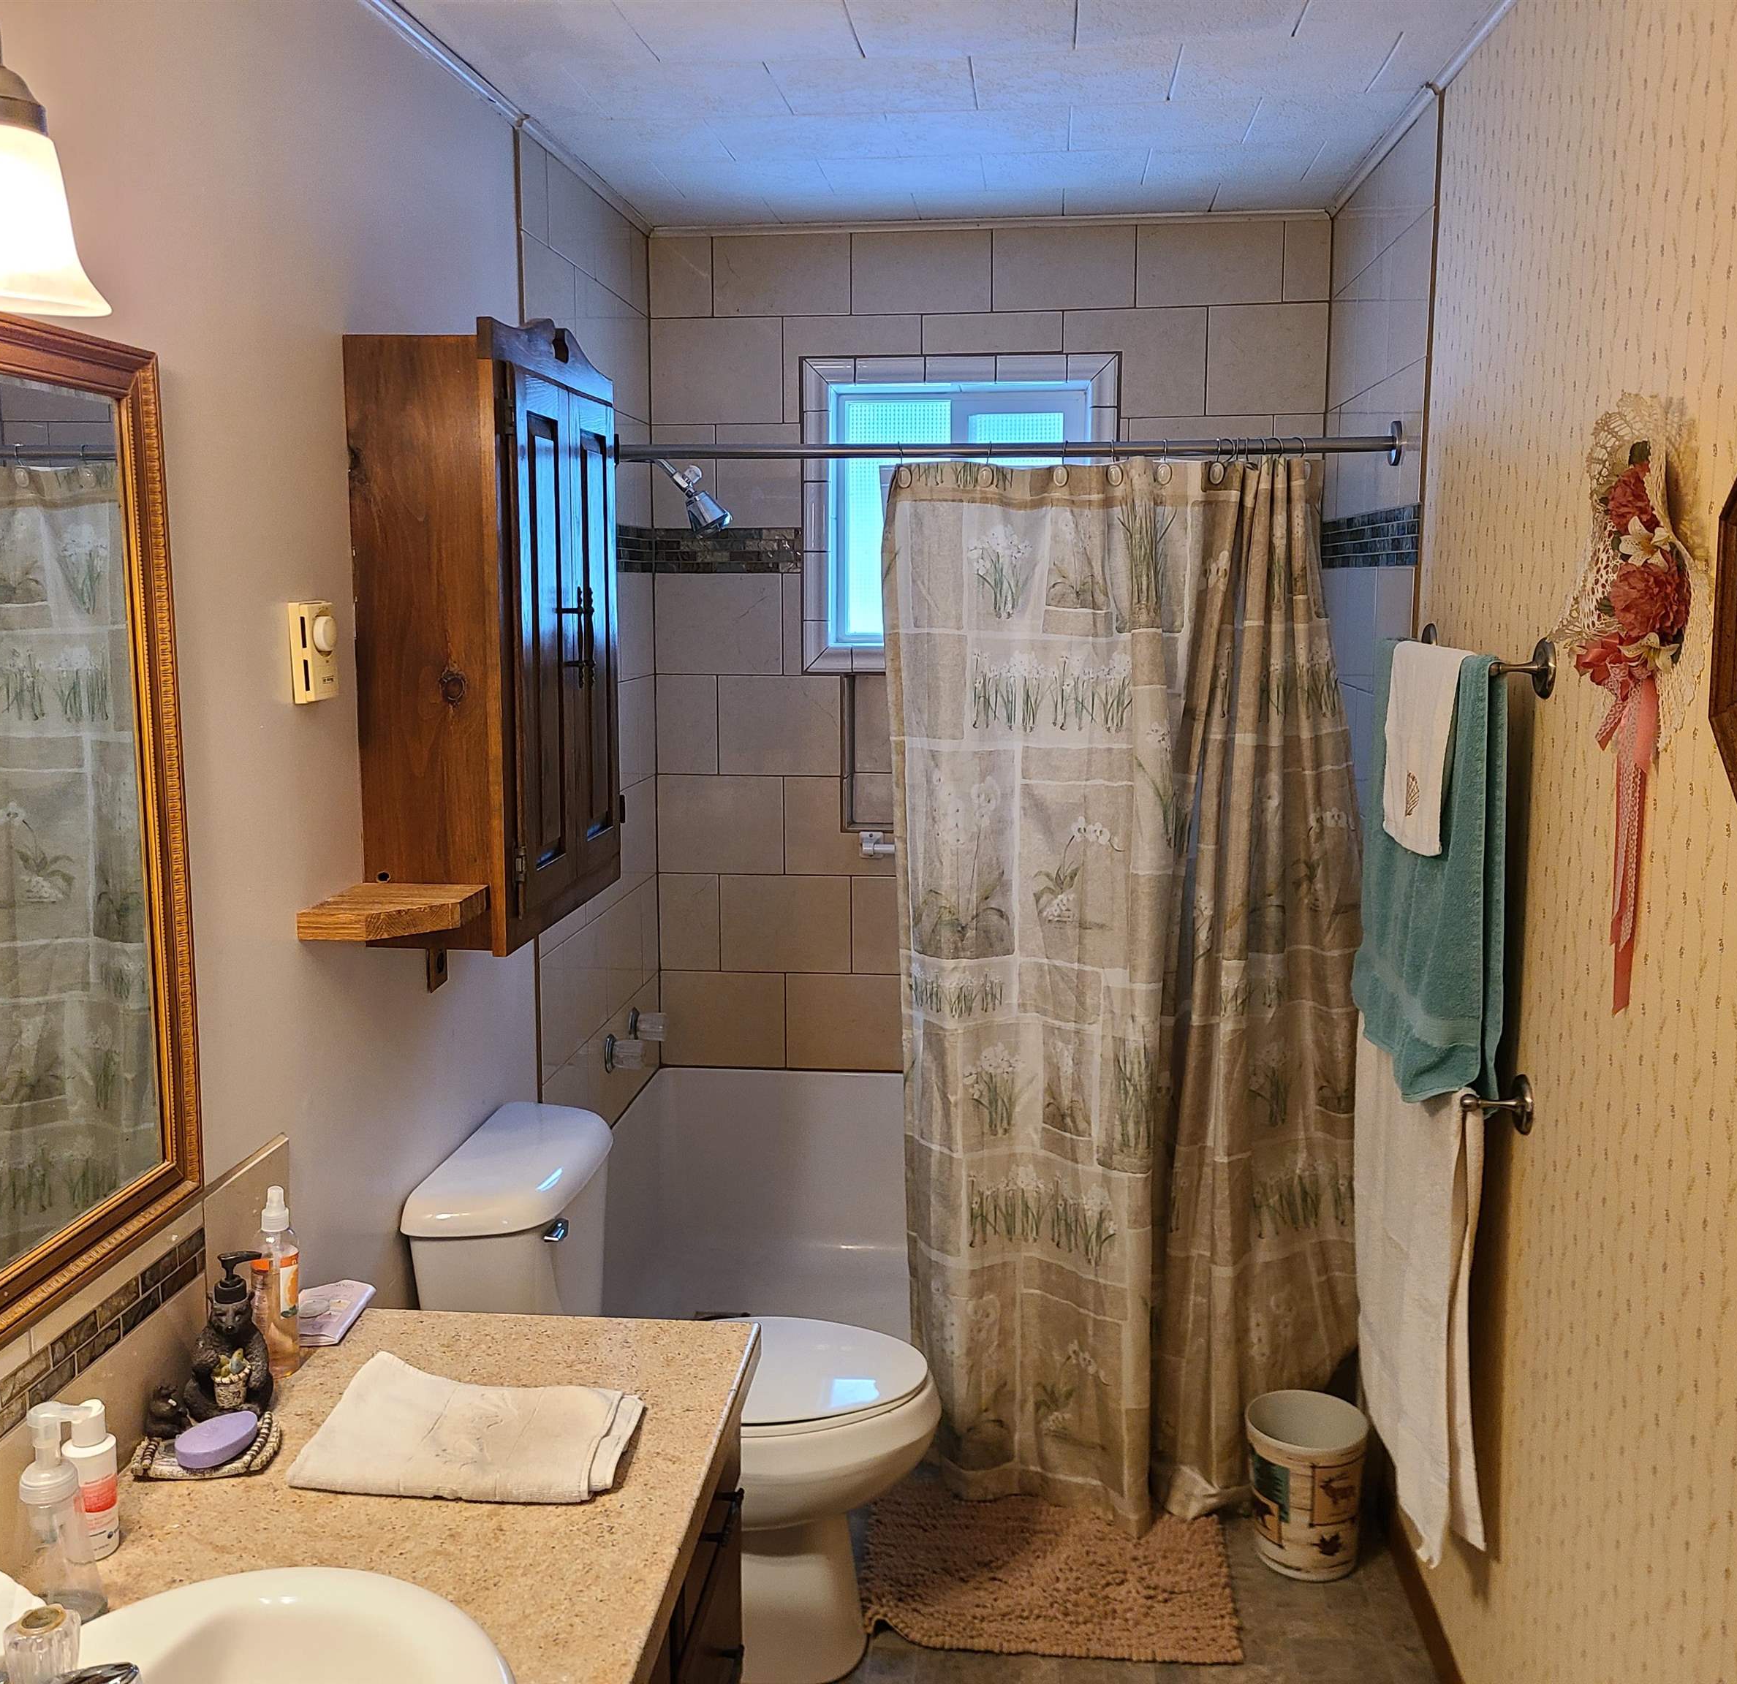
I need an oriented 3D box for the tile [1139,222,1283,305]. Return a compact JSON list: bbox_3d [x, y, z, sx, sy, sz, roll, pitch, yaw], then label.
[{"bbox_3d":[0.733,-1.237,3.622,0.308,0.176,0.010,1,9,6],"label":"tile"}]

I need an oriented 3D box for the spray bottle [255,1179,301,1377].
[{"bbox_3d":[-0.646,0.478,1.838,0.048,0.205,0.048,3,9,19],"label":"spray bottle"}]

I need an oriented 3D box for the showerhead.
[{"bbox_3d":[-0.357,-0.704,3.433,0.162,0.149,0.076,1,9,6],"label":"showerhead"}]

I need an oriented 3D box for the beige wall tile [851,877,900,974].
[{"bbox_3d":[0.115,0.193,3.877,0.305,0.227,0.010,1,8,6],"label":"beige wall tile"}]

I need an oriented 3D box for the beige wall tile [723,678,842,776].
[{"bbox_3d":[-0.203,-0.266,3.866,0.285,0.230,0.010,1,9,6],"label":"beige wall tile"}]

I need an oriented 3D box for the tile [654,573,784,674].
[{"bbox_3d":[-0.340,-0.497,3.845,0.297,0.230,0.010,1,9,6],"label":"tile"}]

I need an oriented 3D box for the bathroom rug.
[{"bbox_3d":[0.292,1.178,2.765,0.595,0.030,0.450,1,9,6],"label":"bathroom rug"}]

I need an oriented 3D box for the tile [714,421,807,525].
[{"bbox_3d":[-0.242,-0.815,3.765,0.192,0.226,0.010,1,8,6],"label":"tile"}]

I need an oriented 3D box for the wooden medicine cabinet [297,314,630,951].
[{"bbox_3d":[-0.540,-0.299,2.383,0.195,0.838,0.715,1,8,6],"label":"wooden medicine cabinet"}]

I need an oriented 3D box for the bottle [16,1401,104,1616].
[{"bbox_3d":[-0.671,0.556,1.408,0.064,0.180,0.055,2,9,11],"label":"bottle"}]

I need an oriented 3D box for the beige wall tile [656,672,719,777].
[{"bbox_3d":[-0.417,-0.269,3.888,0.143,0.230,0.010,1,9,6],"label":"beige wall tile"}]

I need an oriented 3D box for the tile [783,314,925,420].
[{"bbox_3d":[-0.032,-1.039,3.709,0.306,0.225,0.010,1,8,6],"label":"tile"}]

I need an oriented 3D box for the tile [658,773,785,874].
[{"bbox_3d":[-0.339,-0.039,3.890,0.294,0.228,0.010,1,8,6],"label":"tile"}]

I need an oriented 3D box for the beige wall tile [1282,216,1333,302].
[{"bbox_3d":[0.934,-1.228,3.585,0.101,0.168,0.010,1,9,6],"label":"beige wall tile"}]

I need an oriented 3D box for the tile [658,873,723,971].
[{"bbox_3d":[-0.415,0.188,3.932,0.142,0.229,0.010,1,8,6],"label":"tile"}]

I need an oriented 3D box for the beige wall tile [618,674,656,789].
[{"bbox_3d":[-0.508,-0.245,3.715,0.010,0.226,0.300,1,8,6],"label":"beige wall tile"}]

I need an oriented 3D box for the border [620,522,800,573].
[{"bbox_3d":[-0.333,-0.659,3.813,0.364,0.101,0.012,1,9,6],"label":"border"}]

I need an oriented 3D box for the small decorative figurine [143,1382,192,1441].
[{"bbox_3d":[-0.701,0.569,1.683,0.041,0.056,0.037,0,9,0],"label":"small decorative figurine"}]

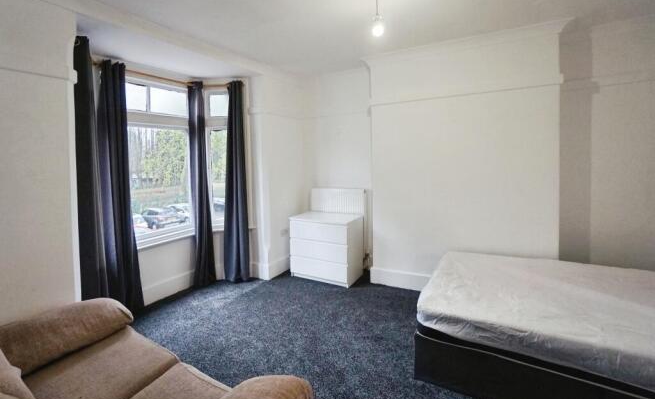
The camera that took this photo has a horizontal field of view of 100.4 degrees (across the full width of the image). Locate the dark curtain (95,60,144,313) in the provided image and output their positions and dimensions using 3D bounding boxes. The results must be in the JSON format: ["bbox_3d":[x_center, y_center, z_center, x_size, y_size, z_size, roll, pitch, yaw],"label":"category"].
[{"bbox_3d":[-2.033,-0.083,2.669,0.180,2.441,0.300,2,5,31],"label":"dark curtain"}]

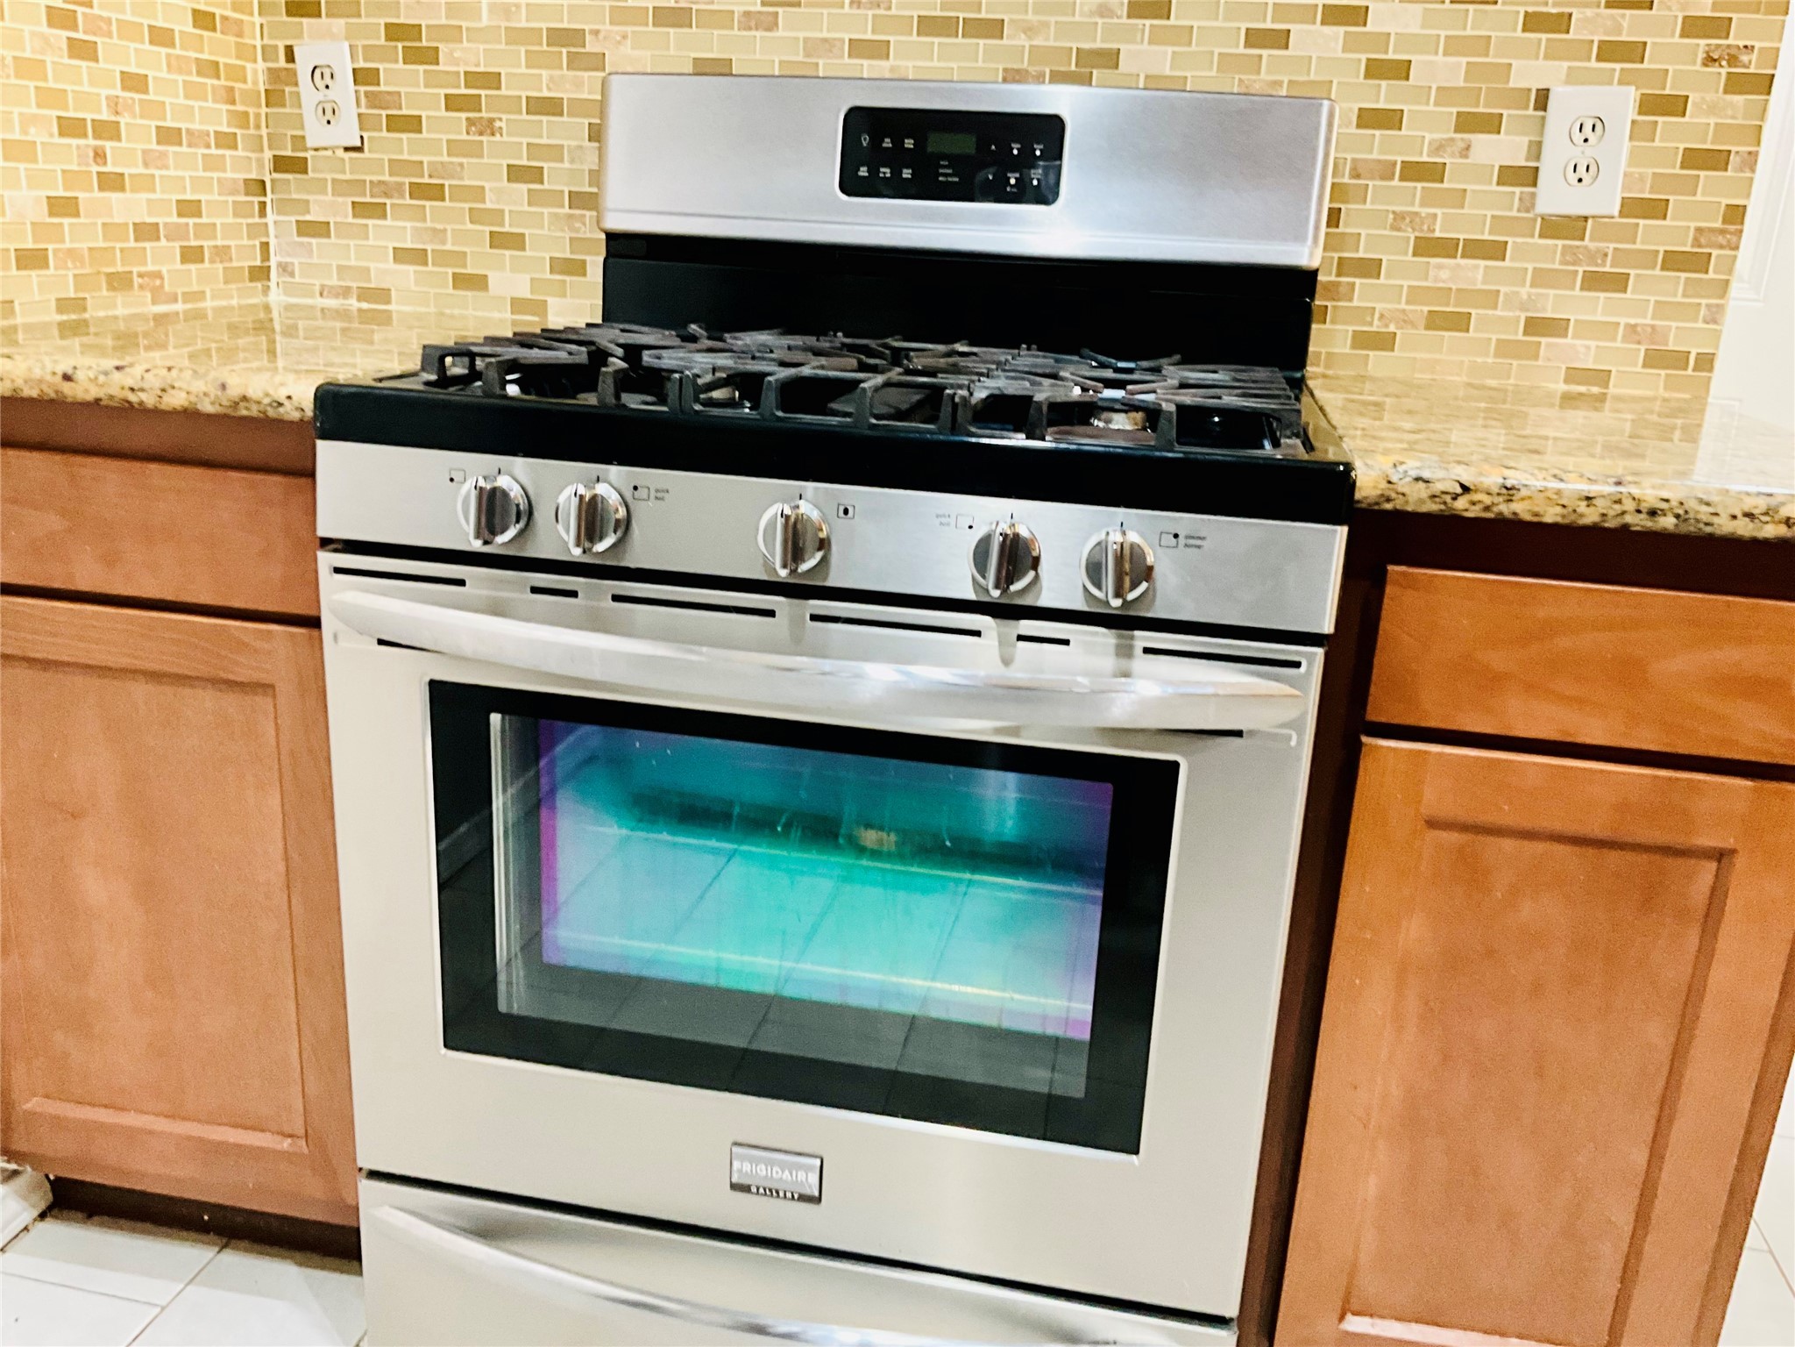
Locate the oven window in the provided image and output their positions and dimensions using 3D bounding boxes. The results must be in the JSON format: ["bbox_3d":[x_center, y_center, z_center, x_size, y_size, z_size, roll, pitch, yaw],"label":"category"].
[{"bbox_3d":[-0.087,0.186,1.172,0.575,0.322,0.030,6,17,10],"label":"oven window"}]

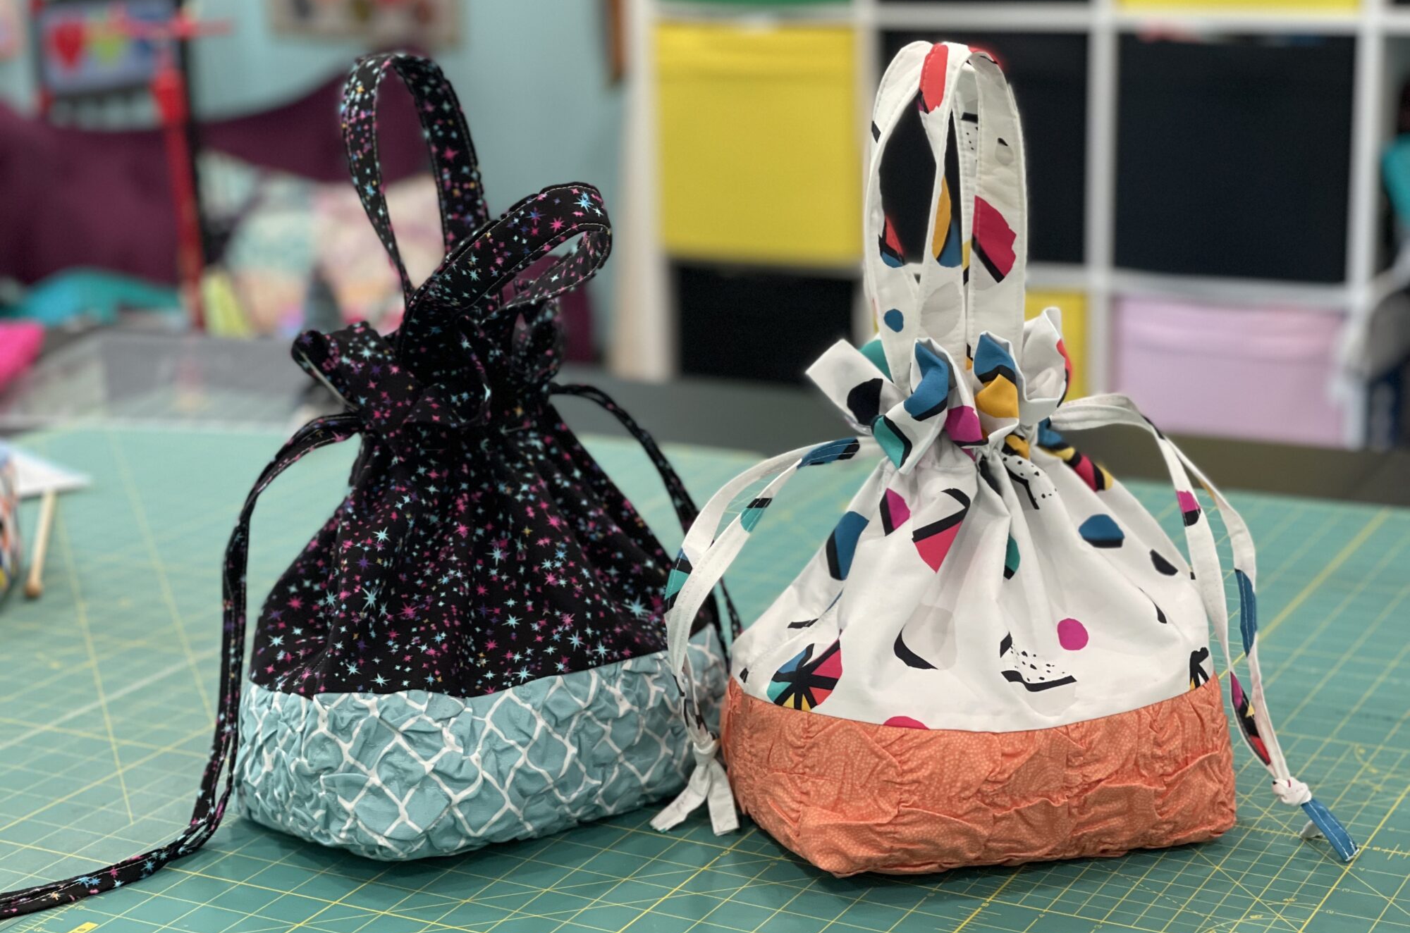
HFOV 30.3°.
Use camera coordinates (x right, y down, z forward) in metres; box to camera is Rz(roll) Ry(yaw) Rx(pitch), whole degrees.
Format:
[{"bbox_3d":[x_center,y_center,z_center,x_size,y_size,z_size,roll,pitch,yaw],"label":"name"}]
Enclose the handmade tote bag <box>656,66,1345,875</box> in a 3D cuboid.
[{"bbox_3d":[0.127,-0.010,1.177,0.306,0.356,0.150,-2,15,-6],"label":"handmade tote bag"}]

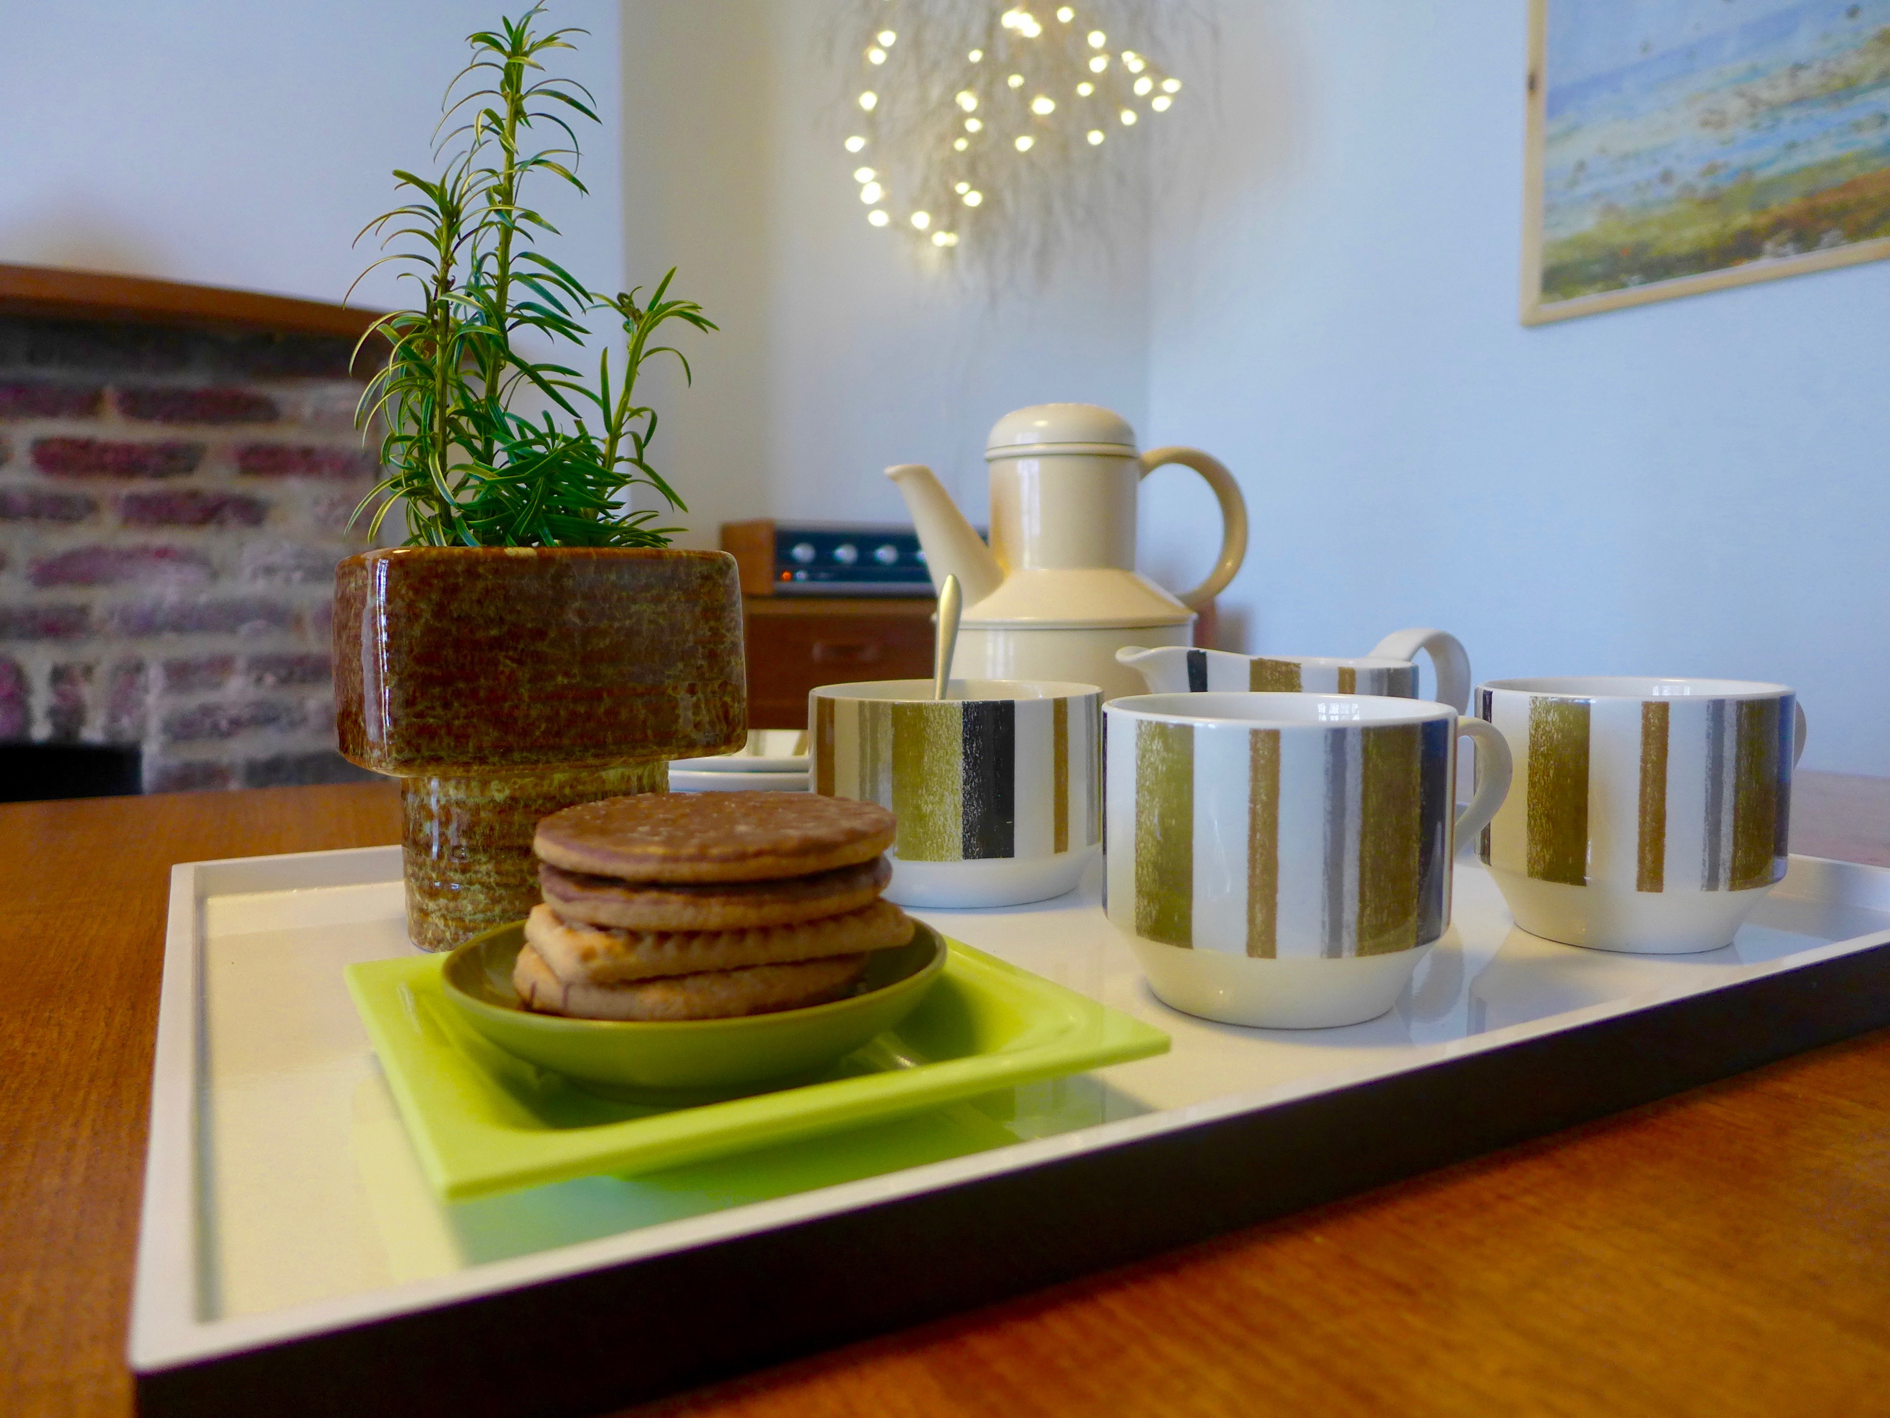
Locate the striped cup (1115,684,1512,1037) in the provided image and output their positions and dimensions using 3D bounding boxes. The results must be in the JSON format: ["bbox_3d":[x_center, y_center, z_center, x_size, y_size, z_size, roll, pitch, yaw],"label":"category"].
[{"bbox_3d":[0.092,0.034,0.326,0.108,0.071,0.083,-1,5,-18],"label":"striped cup"}]

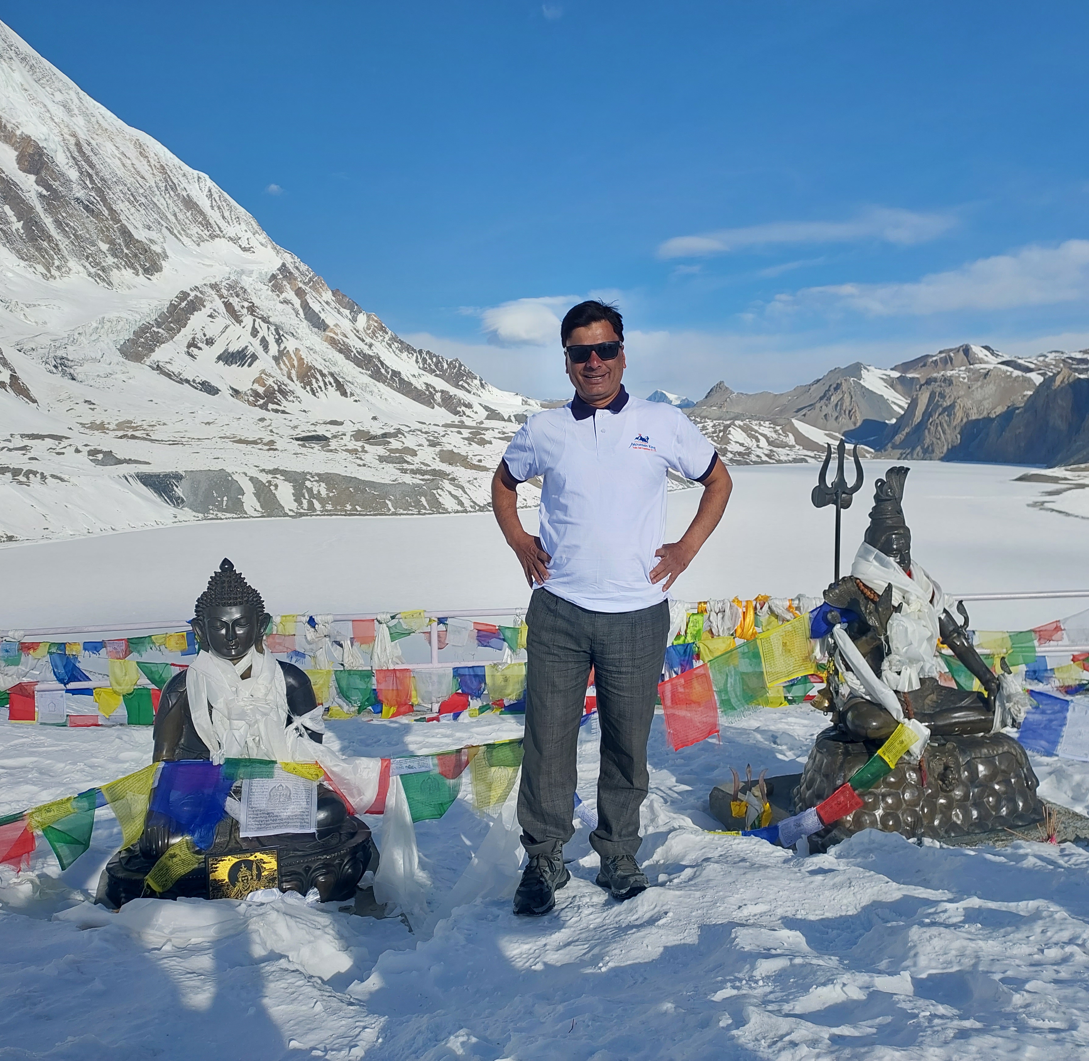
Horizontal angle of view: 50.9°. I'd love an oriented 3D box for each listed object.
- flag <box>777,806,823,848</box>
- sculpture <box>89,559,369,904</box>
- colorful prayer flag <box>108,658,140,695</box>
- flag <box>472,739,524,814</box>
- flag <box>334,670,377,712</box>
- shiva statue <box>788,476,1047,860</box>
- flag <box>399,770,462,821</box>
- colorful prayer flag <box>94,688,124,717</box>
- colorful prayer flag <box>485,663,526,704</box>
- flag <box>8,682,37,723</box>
[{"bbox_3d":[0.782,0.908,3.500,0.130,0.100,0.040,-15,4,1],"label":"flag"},{"bbox_3d":[-0.975,0.603,3.610,0.810,1.020,0.580,-1,4,-18],"label":"sculpture"},{"bbox_3d":[-2.187,0.758,5.950,0.165,0.190,0.050,-1,4,-15],"label":"colorful prayer flag"},{"bbox_3d":[-0.135,0.721,3.370,0.180,0.205,0.045,-2,5,-20],"label":"flag"},{"bbox_3d":[-0.941,0.801,5.700,0.210,0.210,0.050,0,4,0],"label":"flag"},{"bbox_3d":[1.360,0.436,4.390,0.900,1.330,0.600,-2,4,-21],"label":"shiva statue"},{"bbox_3d":[-0.329,0.751,3.290,0.185,0.170,0.045,-2,5,-20],"label":"flag"},{"bbox_3d":[-2.277,0.897,5.970,0.150,0.150,0.050,-1,4,-15],"label":"colorful prayer flag"},{"bbox_3d":[-0.220,0.866,6.500,0.235,0.215,0.050,-1,4,-15],"label":"colorful prayer flag"},{"bbox_3d":[-2.683,0.883,5.880,0.140,0.215,0.040,-1,4,-15],"label":"flag"}]

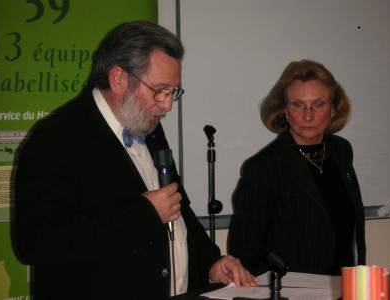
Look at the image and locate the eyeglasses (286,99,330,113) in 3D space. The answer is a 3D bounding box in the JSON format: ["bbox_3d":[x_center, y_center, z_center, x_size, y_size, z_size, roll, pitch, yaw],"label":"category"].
[{"bbox_3d":[0.345,-0.142,3.885,0.135,0.042,0.140,0,8,9],"label":"eyeglasses"}]

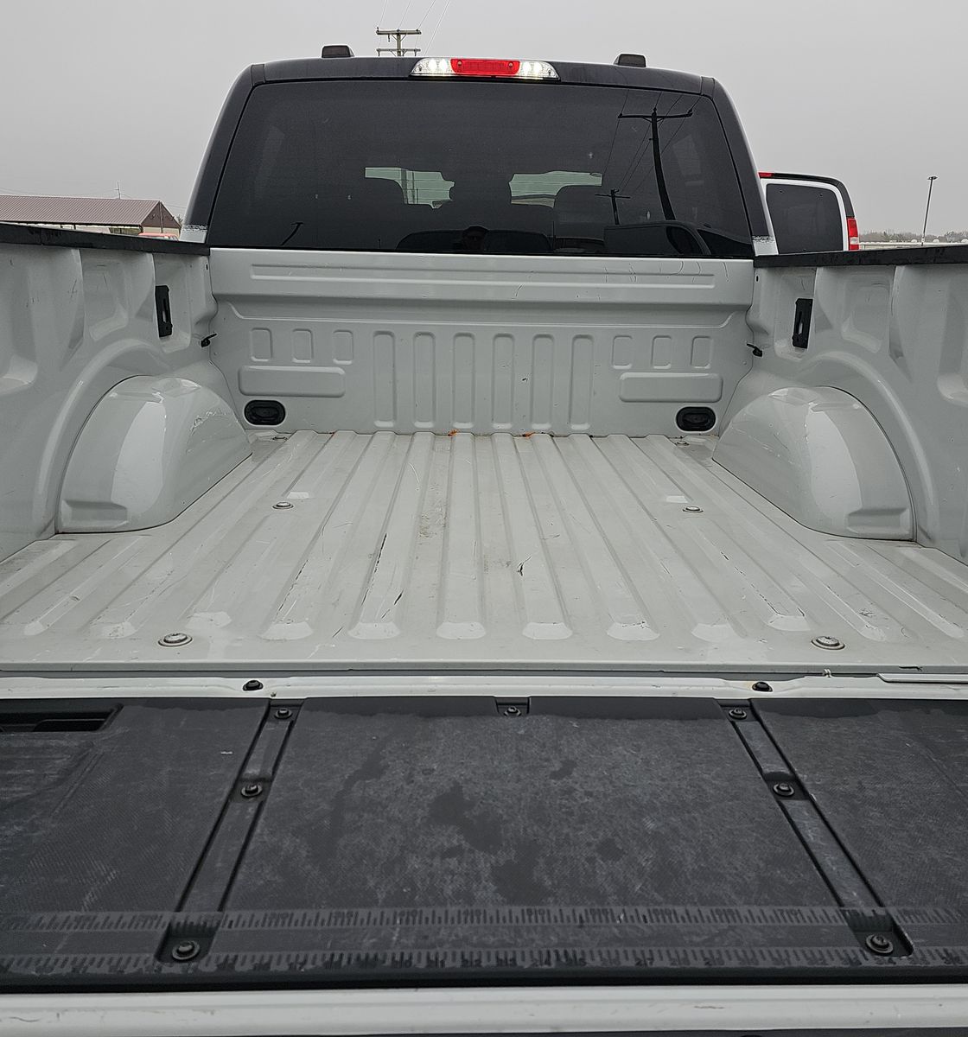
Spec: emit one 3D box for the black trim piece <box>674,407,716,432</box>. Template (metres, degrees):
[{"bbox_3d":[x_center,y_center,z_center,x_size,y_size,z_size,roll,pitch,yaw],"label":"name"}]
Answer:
[{"bbox_3d":[0.654,-0.303,2.827,0.126,0.079,0.025,0,15,-1],"label":"black trim piece"}]

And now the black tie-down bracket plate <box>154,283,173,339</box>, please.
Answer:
[{"bbox_3d":[-0.808,-0.521,2.315,0.020,0.124,0.103,0,15,-1],"label":"black tie-down bracket plate"}]

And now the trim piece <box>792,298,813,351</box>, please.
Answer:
[{"bbox_3d":[0.822,-0.501,2.358,0.020,0.124,0.103,0,15,-1],"label":"trim piece"}]

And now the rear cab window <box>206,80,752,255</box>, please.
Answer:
[{"bbox_3d":[0.001,-1.026,2.720,1.635,0.502,0.089,0,11,-1],"label":"rear cab window"}]

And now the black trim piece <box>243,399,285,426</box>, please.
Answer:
[{"bbox_3d":[-0.666,-0.320,2.792,0.126,0.079,0.025,0,15,-1],"label":"black trim piece"}]

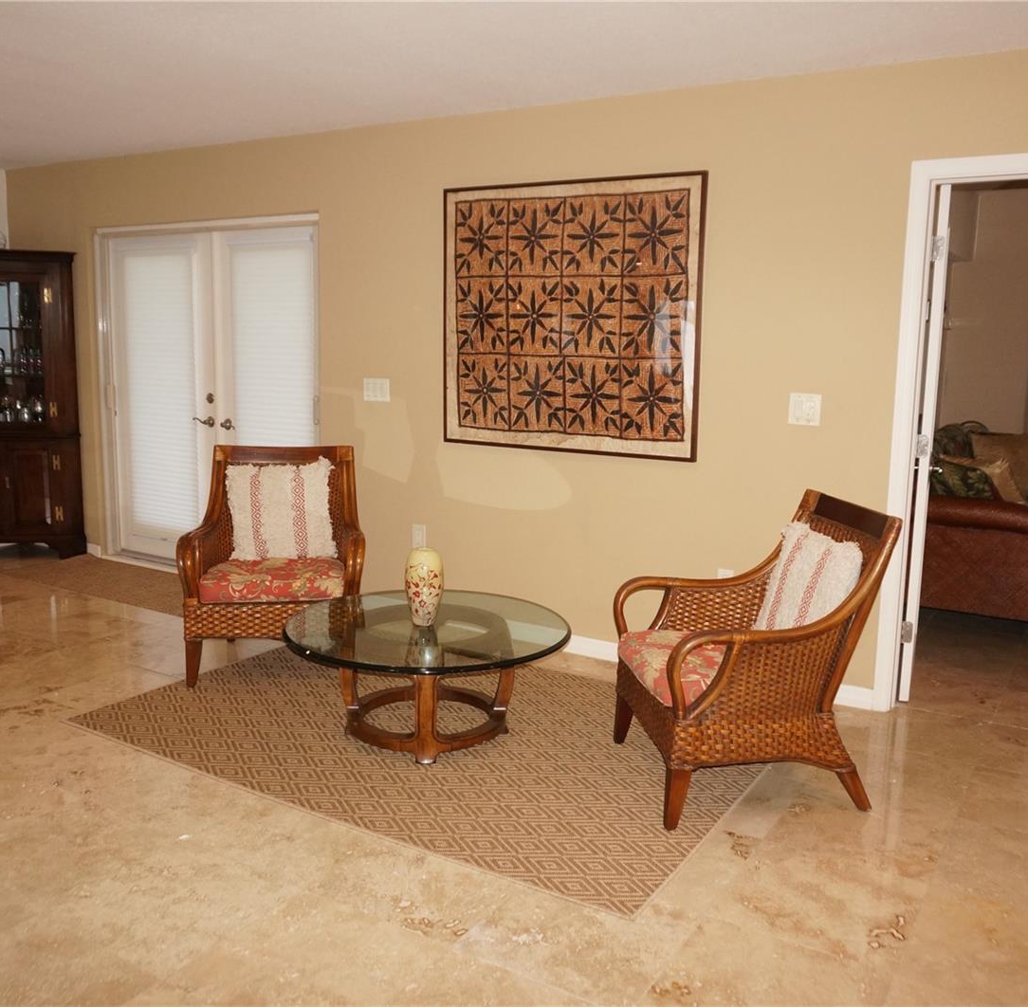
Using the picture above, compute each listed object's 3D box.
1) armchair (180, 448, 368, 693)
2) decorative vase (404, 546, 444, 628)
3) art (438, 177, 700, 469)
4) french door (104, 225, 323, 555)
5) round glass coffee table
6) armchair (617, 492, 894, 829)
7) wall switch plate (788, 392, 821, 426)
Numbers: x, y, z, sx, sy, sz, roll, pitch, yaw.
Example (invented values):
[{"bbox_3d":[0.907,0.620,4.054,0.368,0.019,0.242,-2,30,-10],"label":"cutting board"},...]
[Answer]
[{"bbox_3d":[-1.029,0.240,4.447,0.750,0.935,0.715,0,9,-8],"label":"armchair"},{"bbox_3d":[-0.321,0.306,3.632,0.141,0.262,0.141,1,9,0],"label":"decorative vase"},{"bbox_3d":[0.228,-0.827,4.519,1.297,1.187,0.036,7,10,31],"label":"art"},{"bbox_3d":[-1.791,-0.575,5.919,1.860,2.060,0.120,7,10,31],"label":"french door"},{"bbox_3d":[-0.310,0.641,3.674,1.030,0.410,1.030,1,9,0],"label":"round glass coffee table"},{"bbox_3d":[0.751,0.454,3.307,0.715,0.935,0.750,0,9,-7],"label":"armchair"},{"bbox_3d":[1.158,-0.373,4.020,0.125,0.124,0.012,7,10,31],"label":"wall switch plate"}]

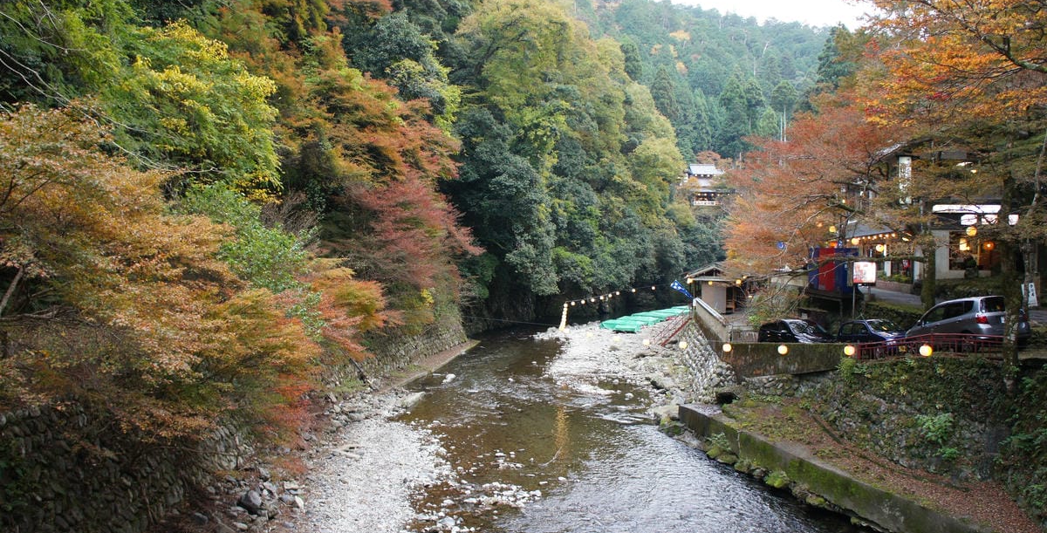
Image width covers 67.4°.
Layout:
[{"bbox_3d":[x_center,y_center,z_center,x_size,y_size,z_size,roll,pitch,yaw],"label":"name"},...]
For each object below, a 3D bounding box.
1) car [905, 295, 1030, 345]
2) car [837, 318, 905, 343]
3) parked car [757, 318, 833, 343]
[{"bbox_3d":[13.450,1.870,23.970,1.675,1.520,3.830,0,-8,-8],"label":"car"},{"bbox_3d":[13.520,2.800,30.100,1.460,1.450,3.380,0,-3,-12],"label":"car"},{"bbox_3d":[11.200,2.850,31.800,1.710,1.440,4.450,0,-1,-8],"label":"parked car"}]

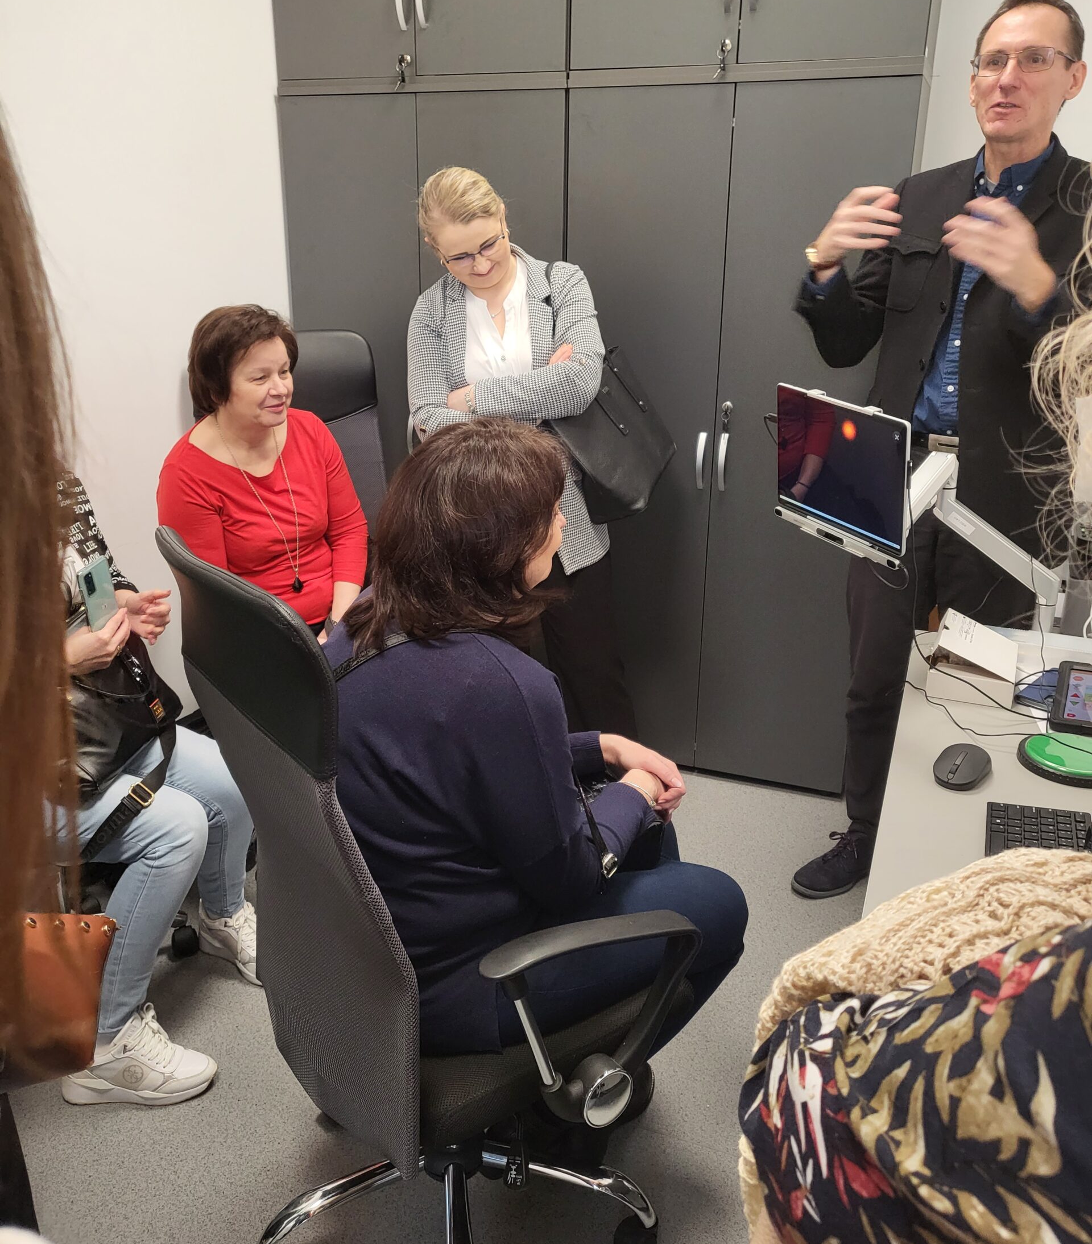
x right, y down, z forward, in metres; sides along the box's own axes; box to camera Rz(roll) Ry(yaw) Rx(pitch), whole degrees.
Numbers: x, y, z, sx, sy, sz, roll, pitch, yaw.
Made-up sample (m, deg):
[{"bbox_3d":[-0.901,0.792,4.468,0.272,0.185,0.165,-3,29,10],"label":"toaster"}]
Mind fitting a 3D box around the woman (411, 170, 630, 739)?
[{"bbox_3d":[-0.059,-0.264,2.663,0.550,1.580,0.400,1,19,1],"label":"woman"}]

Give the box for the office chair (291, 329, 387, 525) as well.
[{"bbox_3d":[-0.550,-0.059,2.635,0.610,1.190,0.620,-7,20,-20],"label":"office chair"}]

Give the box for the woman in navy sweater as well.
[{"bbox_3d":[-0.028,0.324,1.542,0.660,1.200,0.480,-10,22,-28],"label":"woman in navy sweater"}]

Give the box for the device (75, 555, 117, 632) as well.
[{"bbox_3d":[-0.739,-0.022,1.820,0.011,0.162,0.077,14,35,44],"label":"device"}]

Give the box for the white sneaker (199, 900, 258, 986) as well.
[{"bbox_3d":[-0.590,0.641,2.245,0.270,0.130,0.100,12,22,30],"label":"white sneaker"}]

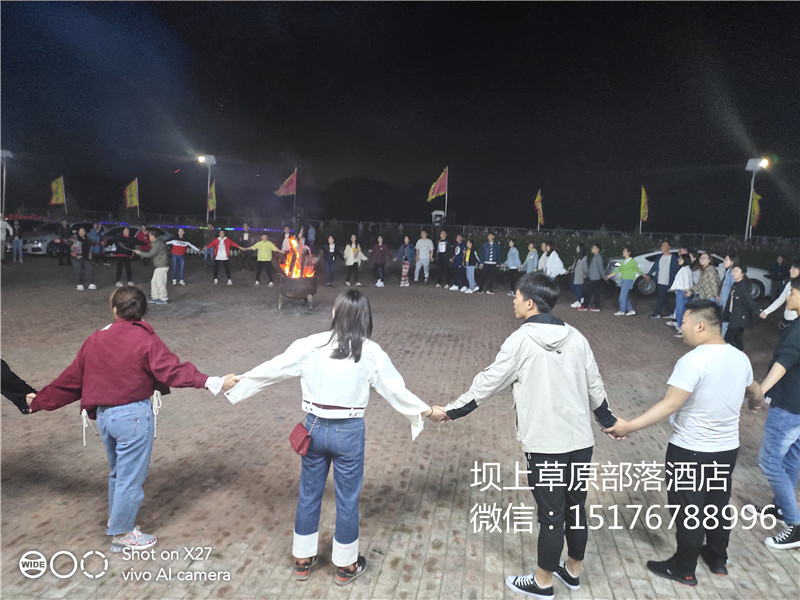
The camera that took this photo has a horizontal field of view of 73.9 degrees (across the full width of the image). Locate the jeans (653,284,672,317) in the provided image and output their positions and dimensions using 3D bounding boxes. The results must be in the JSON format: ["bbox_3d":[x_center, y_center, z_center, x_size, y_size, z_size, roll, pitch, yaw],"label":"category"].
[{"bbox_3d":[6.302,-0.114,12.688,0.380,0.910,0.440,-5,11,-38],"label":"jeans"}]

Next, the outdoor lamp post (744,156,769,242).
[{"bbox_3d":[16.644,-3.915,25.282,1.000,5.750,1.200,4,8,13],"label":"outdoor lamp post"}]

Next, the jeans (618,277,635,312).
[{"bbox_3d":[5.463,-0.186,12.768,0.360,0.880,0.350,-1,9,-18],"label":"jeans"}]

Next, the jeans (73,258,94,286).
[{"bbox_3d":[-8.575,-0.786,14.400,0.520,0.820,0.320,-2,9,-23],"label":"jeans"}]

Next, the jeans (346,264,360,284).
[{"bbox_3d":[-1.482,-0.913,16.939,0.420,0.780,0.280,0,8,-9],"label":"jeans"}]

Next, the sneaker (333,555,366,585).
[{"bbox_3d":[-0.282,1.538,3.087,0.097,0.110,0.247,7,10,32],"label":"sneaker"}]

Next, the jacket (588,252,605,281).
[{"bbox_3d":[4.917,-0.838,13.300,0.360,0.680,0.440,-3,9,-25],"label":"jacket"}]

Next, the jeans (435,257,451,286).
[{"bbox_3d":[1.342,-0.883,16.782,0.460,0.920,0.300,4,9,14],"label":"jeans"}]

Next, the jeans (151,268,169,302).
[{"bbox_3d":[-5.860,-0.414,12.950,0.420,0.870,0.360,-1,9,-16],"label":"jeans"}]

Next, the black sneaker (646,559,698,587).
[{"bbox_3d":[1.608,1.584,3.173,0.275,0.115,0.100,7,10,32],"label":"black sneaker"}]

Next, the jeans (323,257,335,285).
[{"bbox_3d":[-2.267,-0.938,16.900,0.380,0.900,0.280,0,8,-6],"label":"jeans"}]

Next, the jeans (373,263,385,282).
[{"bbox_3d":[-0.673,-0.930,17.050,0.380,0.800,0.300,2,8,3],"label":"jeans"}]

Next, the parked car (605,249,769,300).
[{"bbox_3d":[8.974,-0.850,16.567,4.850,1.460,1.850,2,8,6],"label":"parked car"}]

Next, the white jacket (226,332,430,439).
[{"bbox_3d":[-0.397,0.469,2.950,1.080,0.550,0.360,2,8,8],"label":"white jacket"}]

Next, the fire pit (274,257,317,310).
[{"bbox_3d":[-2.443,-0.419,12.426,1.000,1.180,0.920,2,8,0],"label":"fire pit"}]

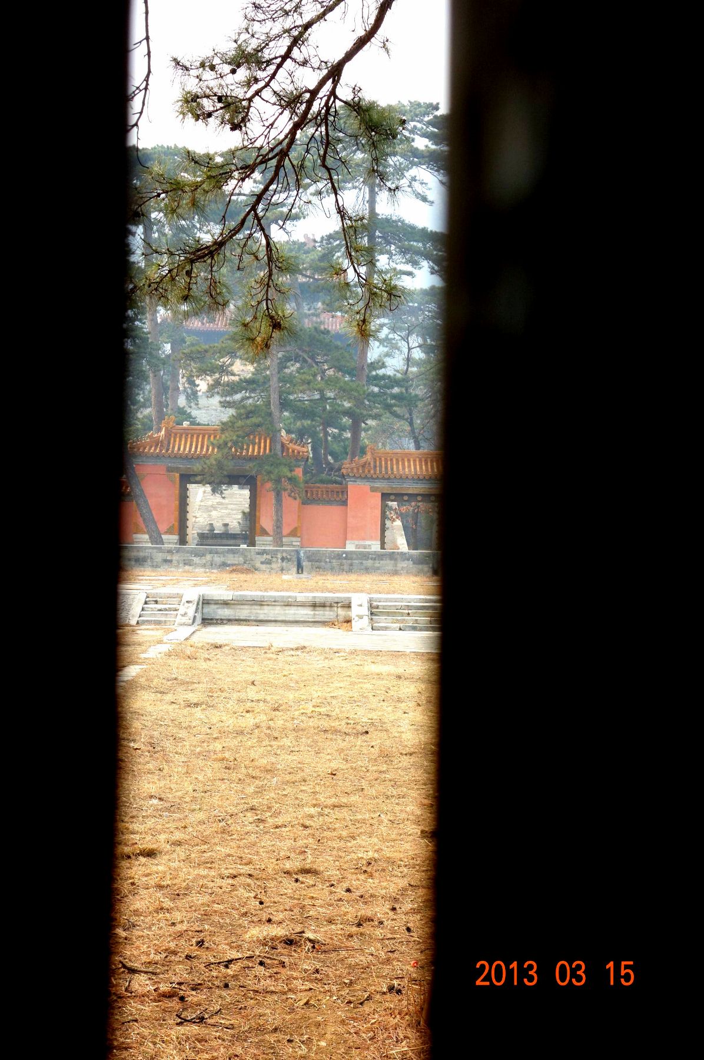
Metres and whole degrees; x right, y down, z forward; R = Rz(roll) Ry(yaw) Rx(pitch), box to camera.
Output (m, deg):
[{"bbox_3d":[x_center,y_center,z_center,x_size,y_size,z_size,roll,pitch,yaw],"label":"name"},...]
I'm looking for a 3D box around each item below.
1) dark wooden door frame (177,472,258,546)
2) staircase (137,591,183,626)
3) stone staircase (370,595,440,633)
[{"bbox_3d":[-6.030,-0.740,65.000,3.500,3.600,0.320,1,0,-1],"label":"dark wooden door frame"},{"bbox_3d":[-4.630,1.890,34.850,0.950,0.710,1.700,1,0,-1],"label":"staircase"},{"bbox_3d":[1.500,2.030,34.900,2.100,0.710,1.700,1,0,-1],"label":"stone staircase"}]

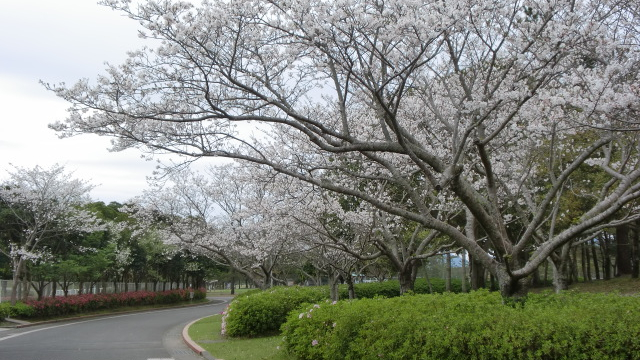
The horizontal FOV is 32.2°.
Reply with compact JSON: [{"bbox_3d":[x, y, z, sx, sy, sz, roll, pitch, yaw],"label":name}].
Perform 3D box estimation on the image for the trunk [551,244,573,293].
[{"bbox_3d":[6.967,2.582,32.000,0.490,1.442,0.490,0,-5,0],"label":"trunk"}]

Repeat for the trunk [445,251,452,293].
[{"bbox_3d":[4.865,3.540,42.000,0.227,1.590,0.227,0,-5,0],"label":"trunk"}]

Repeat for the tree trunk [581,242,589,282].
[{"bbox_3d":[10.968,3.421,46.000,0.270,1.659,0.270,0,-5,0],"label":"tree trunk"}]

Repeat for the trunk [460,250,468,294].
[{"bbox_3d":[5.471,3.502,42.000,0.227,1.666,0.227,0,-5,0],"label":"trunk"}]

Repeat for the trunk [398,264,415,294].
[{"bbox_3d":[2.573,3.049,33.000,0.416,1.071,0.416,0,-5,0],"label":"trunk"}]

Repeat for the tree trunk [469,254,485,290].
[{"bbox_3d":[5.643,3.408,40.000,0.469,1.442,0.469,0,-5,0],"label":"tree trunk"}]

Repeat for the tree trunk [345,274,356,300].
[{"bbox_3d":[1.127,4.047,41.000,0.314,1.109,0.314,0,-5,0],"label":"tree trunk"}]

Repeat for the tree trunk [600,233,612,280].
[{"bbox_3d":[11.622,3.103,45.000,0.325,1.947,0.325,0,-5,0],"label":"tree trunk"}]

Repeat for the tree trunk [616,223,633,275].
[{"bbox_3d":[12.078,2.737,44.000,0.575,2.102,0.575,0,-5,0],"label":"tree trunk"}]

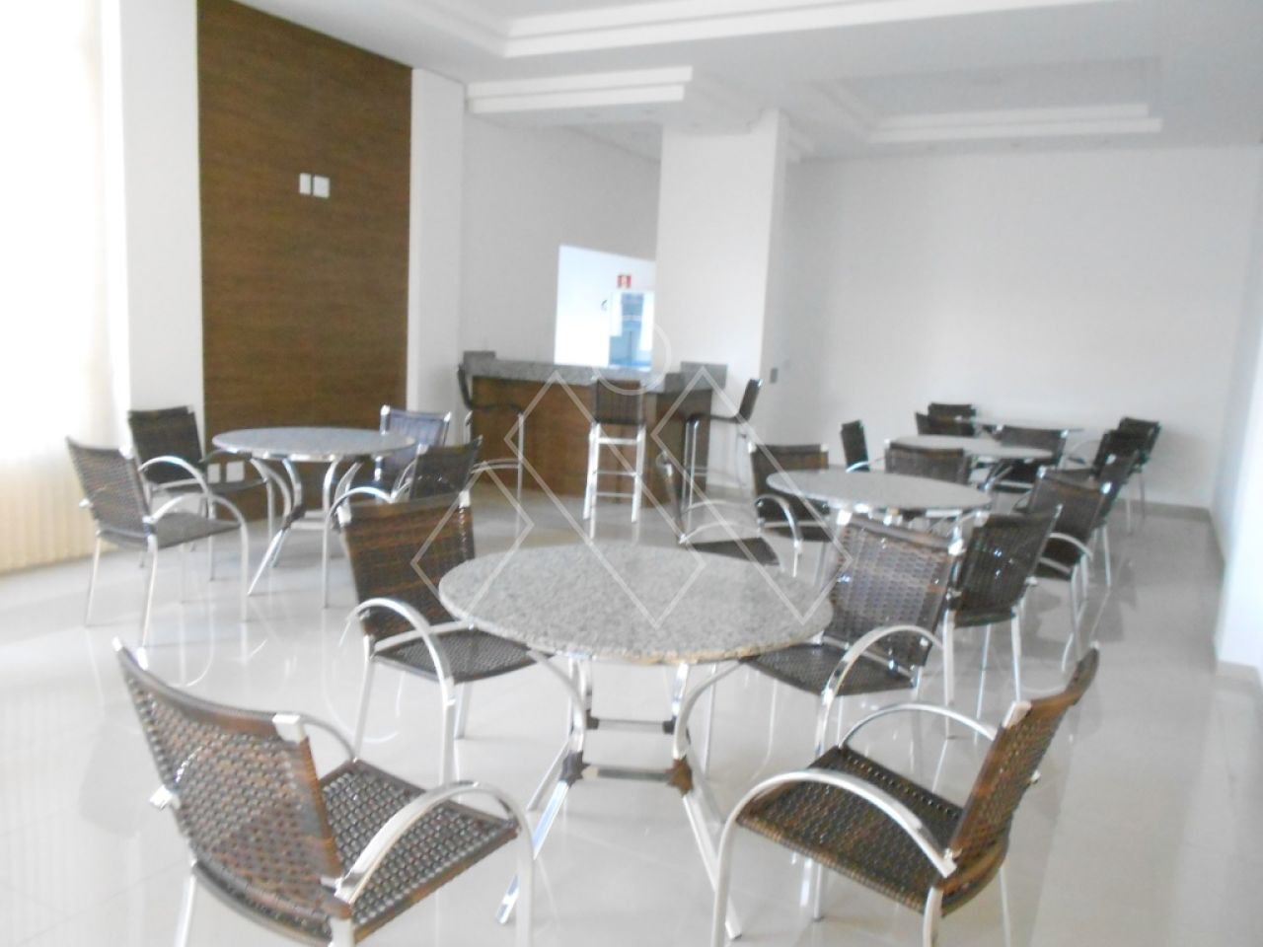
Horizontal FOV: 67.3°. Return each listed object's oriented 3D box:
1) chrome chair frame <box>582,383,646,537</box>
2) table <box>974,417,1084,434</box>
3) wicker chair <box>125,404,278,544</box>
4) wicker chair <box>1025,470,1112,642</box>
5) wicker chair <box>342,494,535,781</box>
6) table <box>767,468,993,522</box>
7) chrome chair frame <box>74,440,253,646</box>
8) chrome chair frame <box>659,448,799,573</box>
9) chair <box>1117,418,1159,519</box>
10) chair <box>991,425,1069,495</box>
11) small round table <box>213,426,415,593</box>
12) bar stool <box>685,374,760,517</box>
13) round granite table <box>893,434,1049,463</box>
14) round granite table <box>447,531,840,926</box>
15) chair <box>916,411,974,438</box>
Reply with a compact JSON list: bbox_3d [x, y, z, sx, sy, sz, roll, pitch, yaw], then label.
[{"bbox_3d":[-0.106,-0.192,7.083,0.402,1.029,0.519,5,9,12],"label":"chrome chair frame"},{"bbox_3d":[3.398,-0.058,8.364,0.985,0.766,0.985,3,9,0],"label":"table"},{"bbox_3d":[-2.364,0.080,5.216,0.581,0.852,0.512,6,9,17],"label":"wicker chair"},{"bbox_3d":[1.781,0.431,4.442,0.570,0.860,0.530,1,9,-13],"label":"wicker chair"},{"bbox_3d":[-0.545,0.535,2.889,0.554,0.851,0.544,11,12,41],"label":"wicker chair"},{"bbox_3d":[1.084,0.435,4.340,0.970,0.767,0.970,3,9,0],"label":"table"},{"bbox_3d":[-2.086,0.256,4.174,0.512,0.852,0.581,9,10,32],"label":"chrome chair frame"},{"bbox_3d":[0.394,0.359,4.323,0.554,0.851,0.544,3,9,0],"label":"chrome chair frame"},{"bbox_3d":[4.170,-0.052,8.303,0.570,0.860,0.530,1,9,-12],"label":"chair"},{"bbox_3d":[2.809,0.105,6.829,0.512,0.852,0.581,7,10,24],"label":"chair"},{"bbox_3d":[-1.630,0.202,4.915,0.980,0.767,0.980,3,9,0],"label":"small round table"},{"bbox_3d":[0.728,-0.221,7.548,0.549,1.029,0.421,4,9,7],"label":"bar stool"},{"bbox_3d":[2.253,0.193,6.390,1.000,0.770,1.000,3,9,0],"label":"round granite table"},{"bbox_3d":[-0.010,0.672,2.464,0.980,0.767,0.980,3,9,0],"label":"round granite table"},{"bbox_3d":[2.610,-0.041,7.701,0.570,0.860,0.530,-5,12,-43],"label":"chair"}]

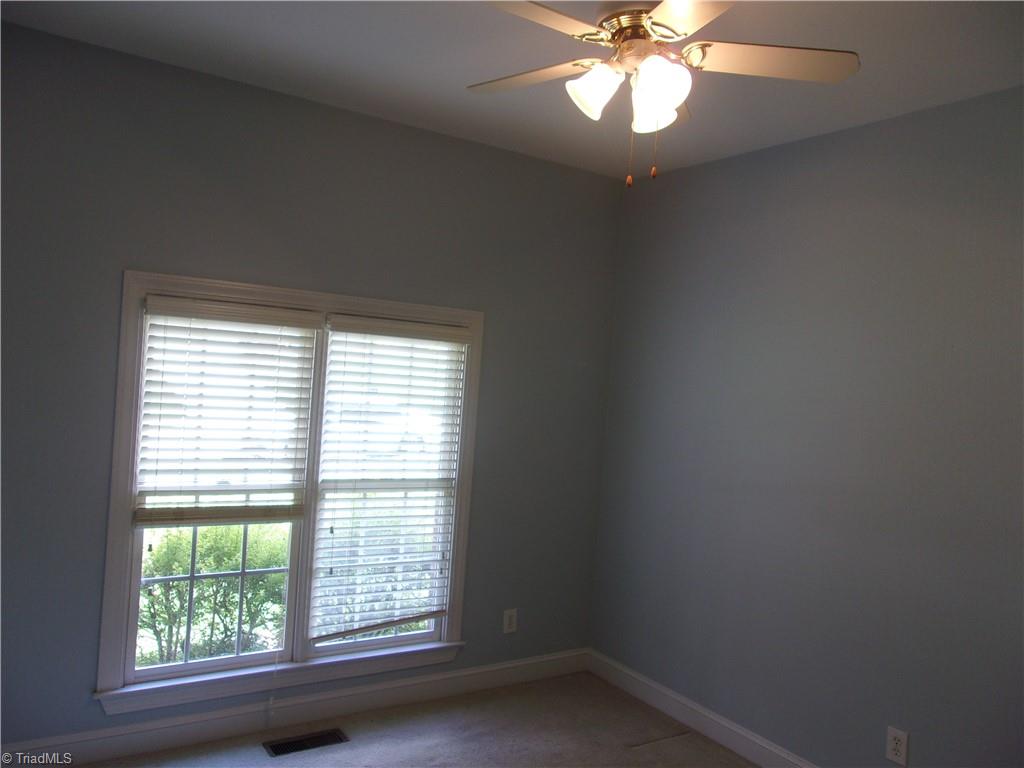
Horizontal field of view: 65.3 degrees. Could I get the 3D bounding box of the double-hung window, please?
[{"bbox_3d":[-0.873,0.461,3.487,1.618,1.704,0.130,3,1,-33],"label":"double-hung window"}]

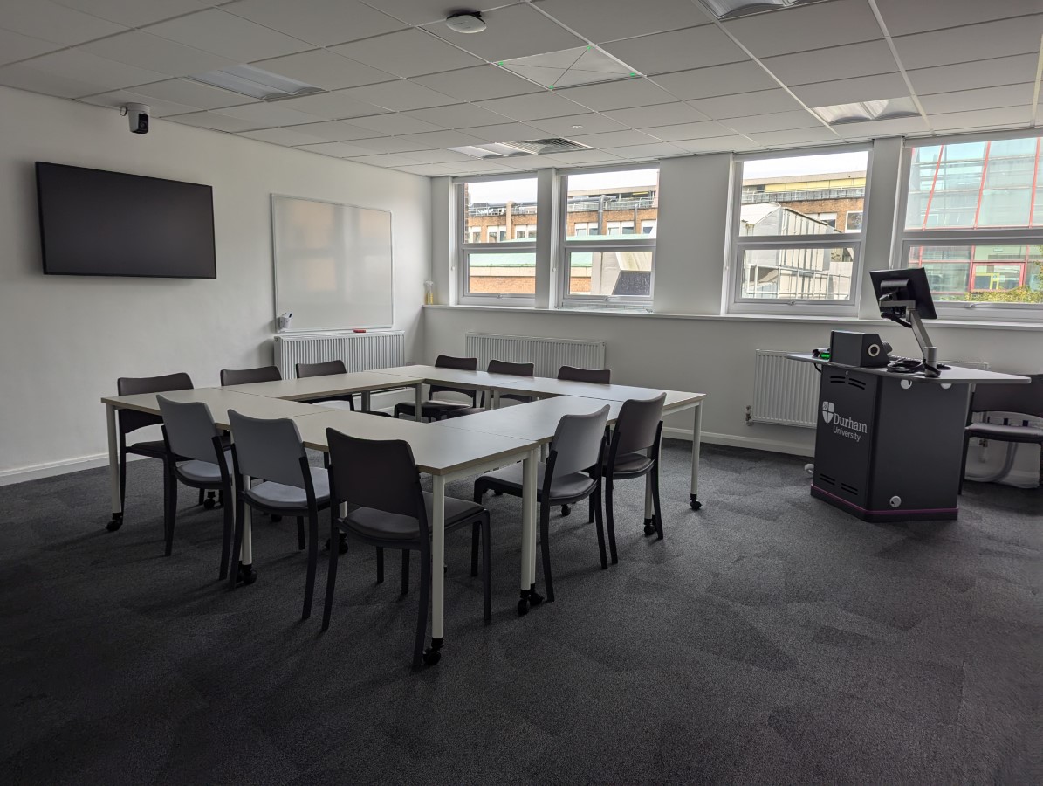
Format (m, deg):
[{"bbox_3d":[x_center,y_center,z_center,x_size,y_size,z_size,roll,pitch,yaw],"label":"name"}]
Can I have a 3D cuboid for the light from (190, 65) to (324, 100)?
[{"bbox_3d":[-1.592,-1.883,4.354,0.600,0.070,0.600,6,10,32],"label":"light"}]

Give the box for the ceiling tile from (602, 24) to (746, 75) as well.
[{"bbox_3d":[0.765,-1.704,3.587,0.600,0.030,0.600,6,10,32],"label":"ceiling tile"}]

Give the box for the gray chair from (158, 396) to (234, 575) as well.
[{"bbox_3d":[-1.431,0.398,3.557,0.505,0.818,0.505,7,10,32],"label":"gray chair"}]

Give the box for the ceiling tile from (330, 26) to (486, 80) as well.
[{"bbox_3d":[-0.574,-1.728,3.679,0.595,0.025,0.595,7,10,32],"label":"ceiling tile"}]

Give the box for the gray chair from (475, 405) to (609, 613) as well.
[{"bbox_3d":[0.101,0.451,3.399,0.500,0.815,0.500,7,10,35],"label":"gray chair"}]

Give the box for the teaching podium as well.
[{"bbox_3d":[2.425,0.283,4.614,0.830,0.915,1.480,0,9,-11],"label":"teaching podium"}]

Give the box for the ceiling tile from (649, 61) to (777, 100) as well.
[{"bbox_3d":[1.093,-1.773,4.086,0.600,0.030,0.600,6,10,32],"label":"ceiling tile"}]

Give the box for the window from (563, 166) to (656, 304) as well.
[{"bbox_3d":[0.846,-1.494,7.062,1.083,1.301,0.080,6,10,32],"label":"window"}]

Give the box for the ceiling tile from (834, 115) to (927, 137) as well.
[{"bbox_3d":[2.549,-1.888,5.145,0.590,0.020,0.490,7,10,32],"label":"ceiling tile"}]

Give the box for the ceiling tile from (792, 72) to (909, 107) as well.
[{"bbox_3d":[1.926,-1.772,4.247,0.600,0.020,0.600,6,10,32],"label":"ceiling tile"}]

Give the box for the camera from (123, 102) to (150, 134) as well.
[{"bbox_3d":[-2.601,-1.857,4.918,0.150,0.185,0.145,6,10,30],"label":"camera"}]

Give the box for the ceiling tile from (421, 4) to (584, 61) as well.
[{"bbox_3d":[-0.071,-1.670,3.359,0.595,0.025,0.595,7,10,32],"label":"ceiling tile"}]

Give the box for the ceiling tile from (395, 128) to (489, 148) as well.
[{"bbox_3d":[-0.607,-2.046,5.816,0.595,0.020,0.595,7,10,32],"label":"ceiling tile"}]

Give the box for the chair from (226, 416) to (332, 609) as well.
[{"bbox_3d":[-0.955,0.464,3.182,0.505,0.818,0.505,7,10,32],"label":"chair"}]

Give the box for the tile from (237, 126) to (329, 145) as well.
[{"bbox_3d":[-1.924,-2.109,5.998,0.527,0.025,0.606,7,10,32],"label":"tile"}]

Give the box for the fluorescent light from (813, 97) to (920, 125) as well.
[{"bbox_3d":[2.228,-1.842,4.668,0.595,0.070,0.595,7,10,32],"label":"fluorescent light"}]

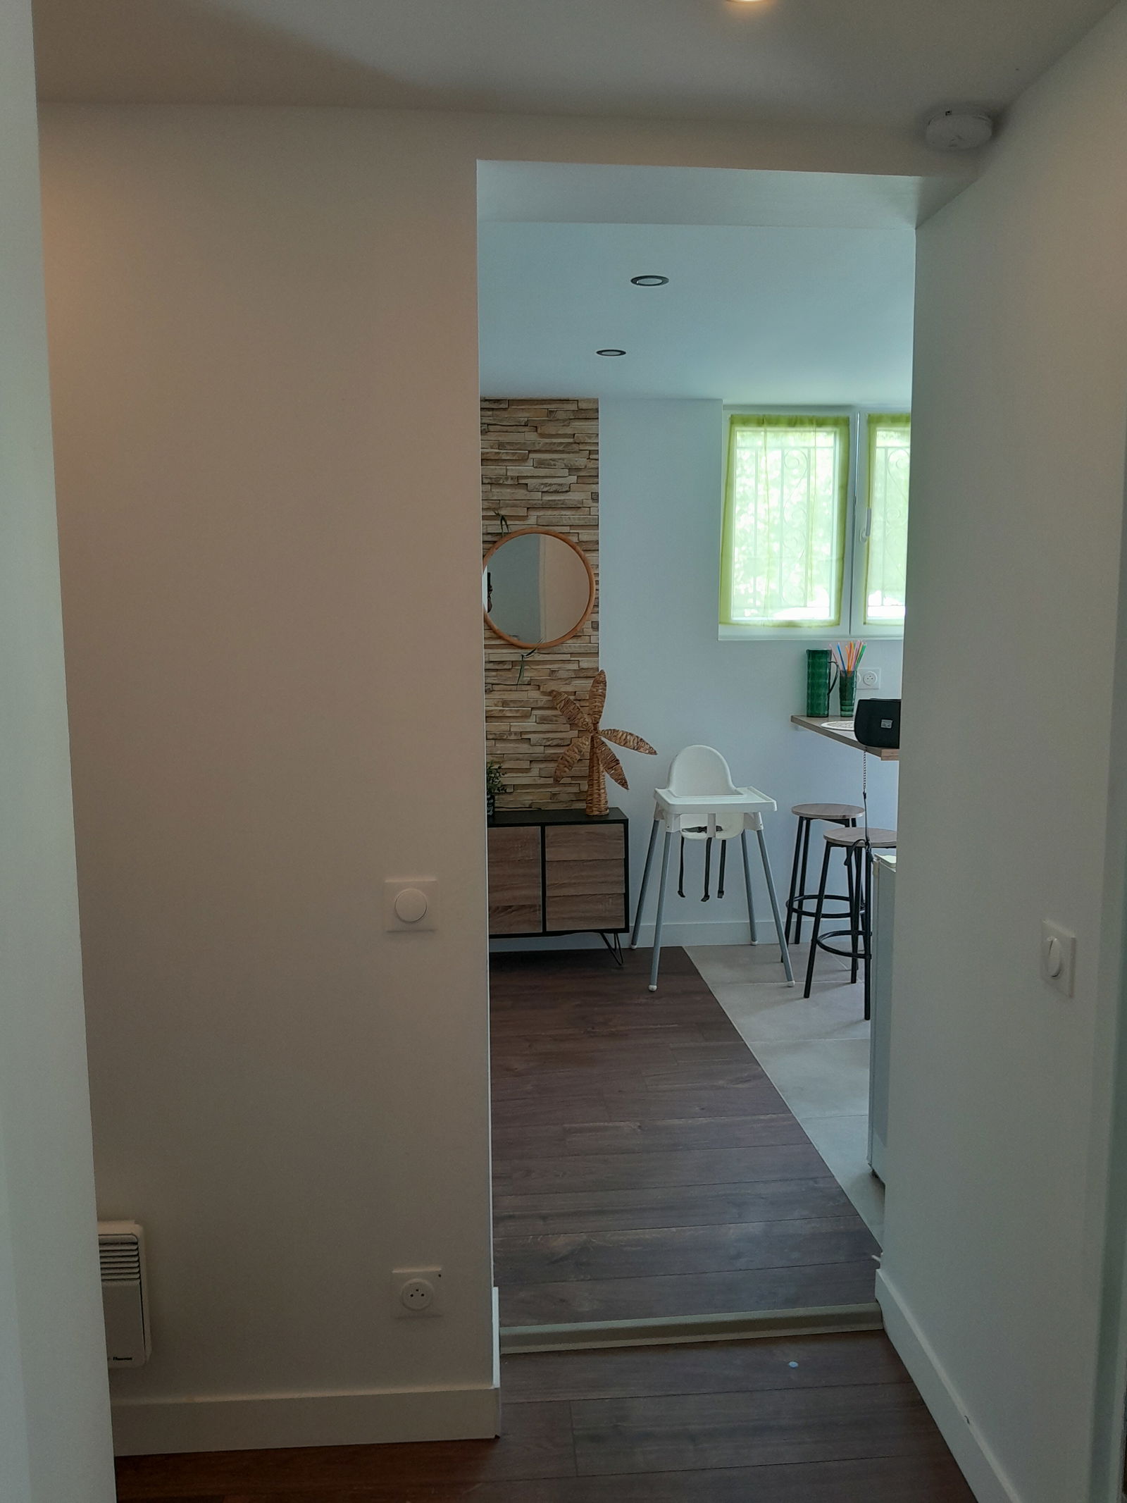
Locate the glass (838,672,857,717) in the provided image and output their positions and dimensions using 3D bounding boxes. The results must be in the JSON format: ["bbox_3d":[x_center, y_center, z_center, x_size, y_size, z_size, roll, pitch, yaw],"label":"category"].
[{"bbox_3d":[1.214,-0.244,4.808,0.076,0.197,0.076,-1,7,-5],"label":"glass"}]

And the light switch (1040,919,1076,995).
[{"bbox_3d":[0.687,0.287,1.567,0.012,0.083,0.083,-1,7,-5],"label":"light switch"}]

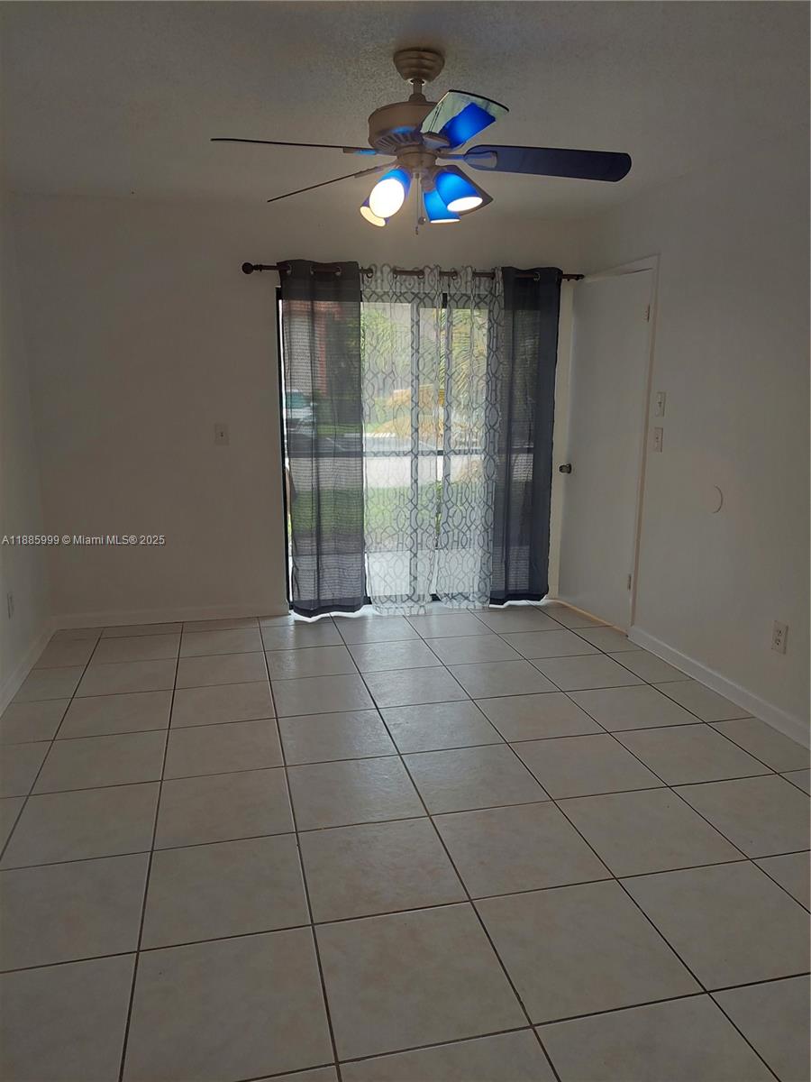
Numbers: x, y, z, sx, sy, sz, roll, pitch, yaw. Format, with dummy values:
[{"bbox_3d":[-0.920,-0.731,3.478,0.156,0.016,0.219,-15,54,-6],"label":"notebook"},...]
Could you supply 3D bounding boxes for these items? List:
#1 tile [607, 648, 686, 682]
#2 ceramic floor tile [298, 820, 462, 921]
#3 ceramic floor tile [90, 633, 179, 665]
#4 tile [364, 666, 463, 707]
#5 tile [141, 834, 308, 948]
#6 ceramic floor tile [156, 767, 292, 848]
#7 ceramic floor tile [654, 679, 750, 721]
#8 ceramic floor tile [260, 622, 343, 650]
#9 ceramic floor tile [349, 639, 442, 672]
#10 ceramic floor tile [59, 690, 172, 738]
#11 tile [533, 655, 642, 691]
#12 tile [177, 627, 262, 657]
[{"bbox_3d":[1.305,0.680,4.042,0.253,0.012,0.455,-2,11,-13],"label":"tile"},{"bbox_3d":[-0.084,0.994,2.295,0.450,0.010,0.450,-2,11,-13],"label":"ceramic floor tile"},{"bbox_3d":[-1.489,0.600,4.188,0.450,0.010,0.443,-2,12,-13],"label":"ceramic floor tile"},{"bbox_3d":[0.044,0.730,3.748,0.455,0.012,0.455,-2,11,-13],"label":"tile"},{"bbox_3d":[-0.526,1.012,2.190,0.450,0.010,0.450,-2,11,-13],"label":"tile"},{"bbox_3d":[-0.623,0.919,2.597,0.446,0.010,0.441,-2,12,-13],"label":"ceramic floor tile"},{"bbox_3d":[1.411,0.766,3.589,0.262,0.012,0.455,-2,11,-13],"label":"ceramic floor tile"},{"bbox_3d":[-0.607,0.569,4.432,0.450,0.010,0.450,-2,11,-13],"label":"ceramic floor tile"},{"bbox_3d":[-0.060,0.635,4.109,0.450,0.010,0.450,-2,11,-13],"label":"ceramic floor tile"},{"bbox_3d":[-1.282,0.776,3.368,0.450,0.010,0.450,-2,11,-13],"label":"ceramic floor tile"},{"bbox_3d":[0.934,0.683,3.890,0.450,0.010,0.443,-2,12,-13],"label":"tile"},{"bbox_3d":[-1.040,0.578,4.279,0.446,0.010,0.441,-2,12,-13],"label":"tile"}]

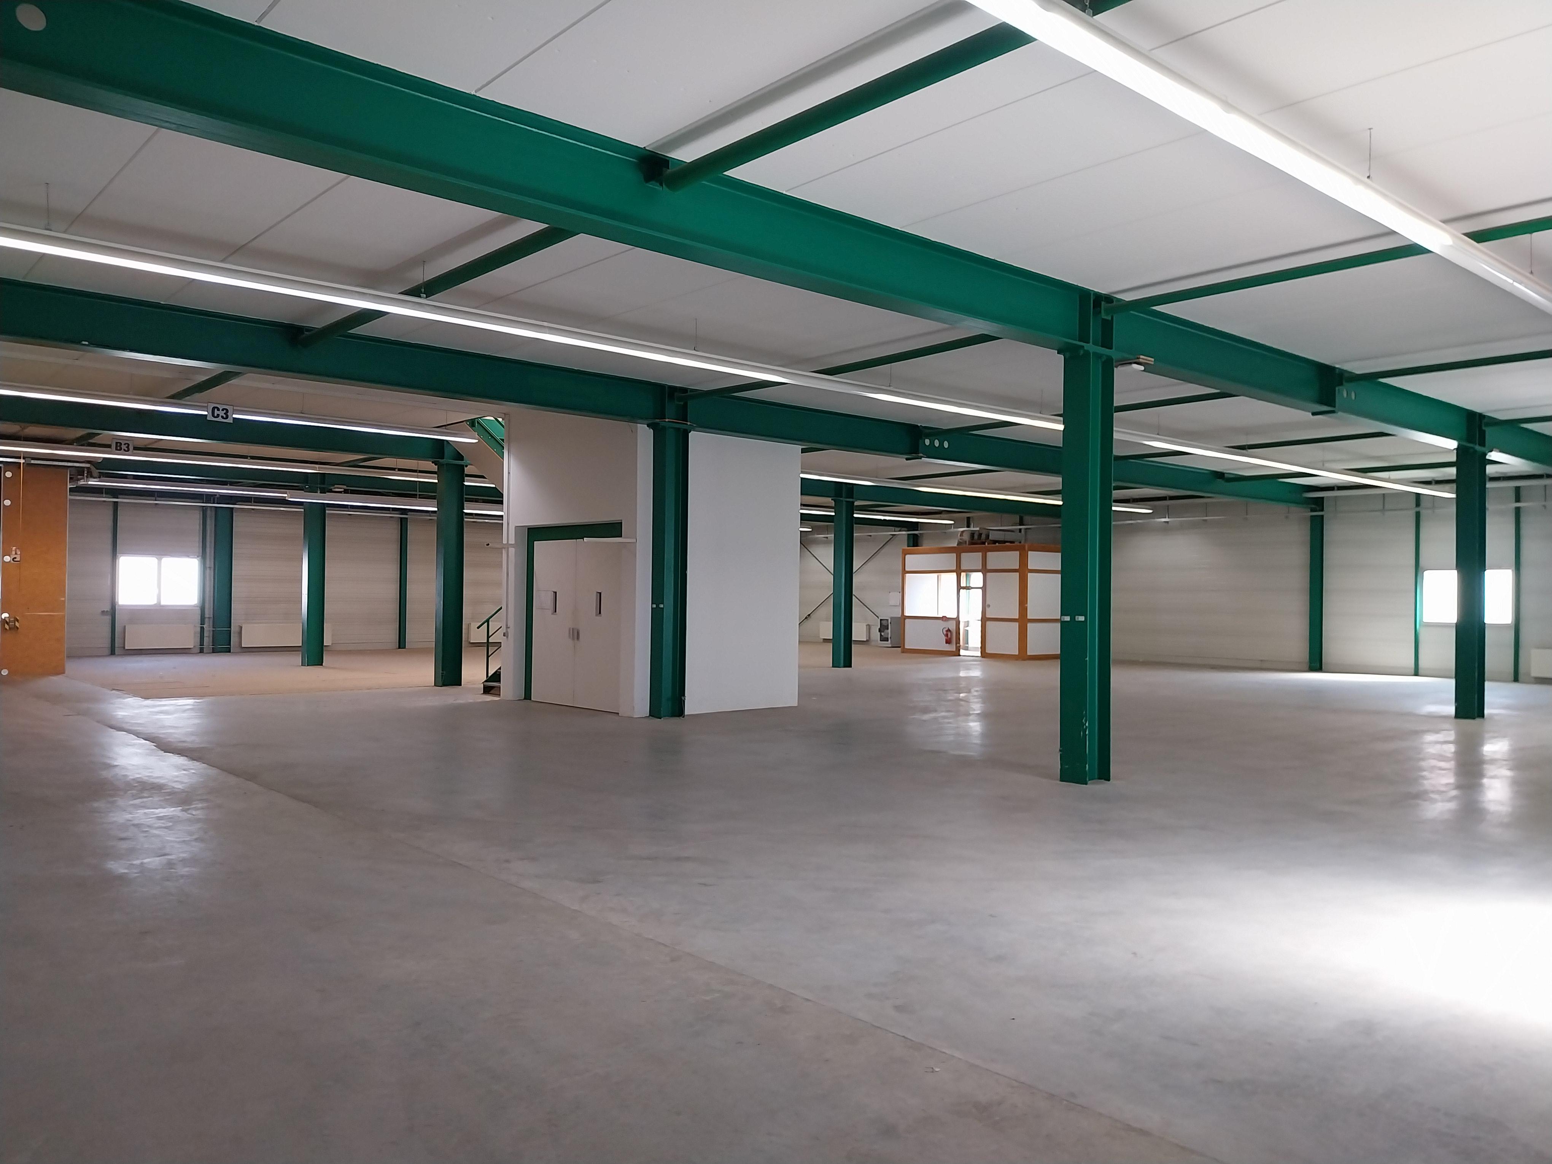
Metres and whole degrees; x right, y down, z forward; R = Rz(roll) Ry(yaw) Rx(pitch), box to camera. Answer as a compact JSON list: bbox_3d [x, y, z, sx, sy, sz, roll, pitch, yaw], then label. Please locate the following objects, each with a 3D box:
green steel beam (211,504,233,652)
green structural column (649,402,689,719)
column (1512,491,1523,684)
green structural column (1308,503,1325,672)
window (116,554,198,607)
[{"bbox_3d":[-14.910,-0.119,31.348,0.388,4.019,0.295,1,-1,-41],"label":"green steel beam"},{"bbox_3d":[-1.512,-0.257,16.476,0.388,4.315,0.295,1,-1,-41],"label":"green structural column"},{"bbox_3d":[16.603,-0.001,26.100,0.110,4.450,0.095,1,-1,-41],"label":"column"},{"bbox_3d":[13.666,0.136,29.436,0.380,4.200,0.300,1,-1,-41],"label":"green structural column"},{"bbox_3d":[-16.026,-0.023,30.302,1.970,1.375,0.100,1,-1,-41],"label":"window"}]

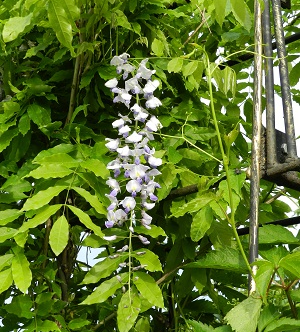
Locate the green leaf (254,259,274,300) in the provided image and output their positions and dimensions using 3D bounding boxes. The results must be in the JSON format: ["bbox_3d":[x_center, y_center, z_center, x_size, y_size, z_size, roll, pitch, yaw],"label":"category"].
[{"bbox_3d":[0.171,0.171,1.170,0.033,0.059,0.013,8,-11,29],"label":"green leaf"}]

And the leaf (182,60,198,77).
[{"bbox_3d":[0.063,-0.151,1.220,0.021,0.035,0.006,40,-9,23],"label":"leaf"}]

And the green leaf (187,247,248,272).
[{"bbox_3d":[0.111,0.153,1.290,0.110,0.045,0.014,-1,-41,-5],"label":"green leaf"}]

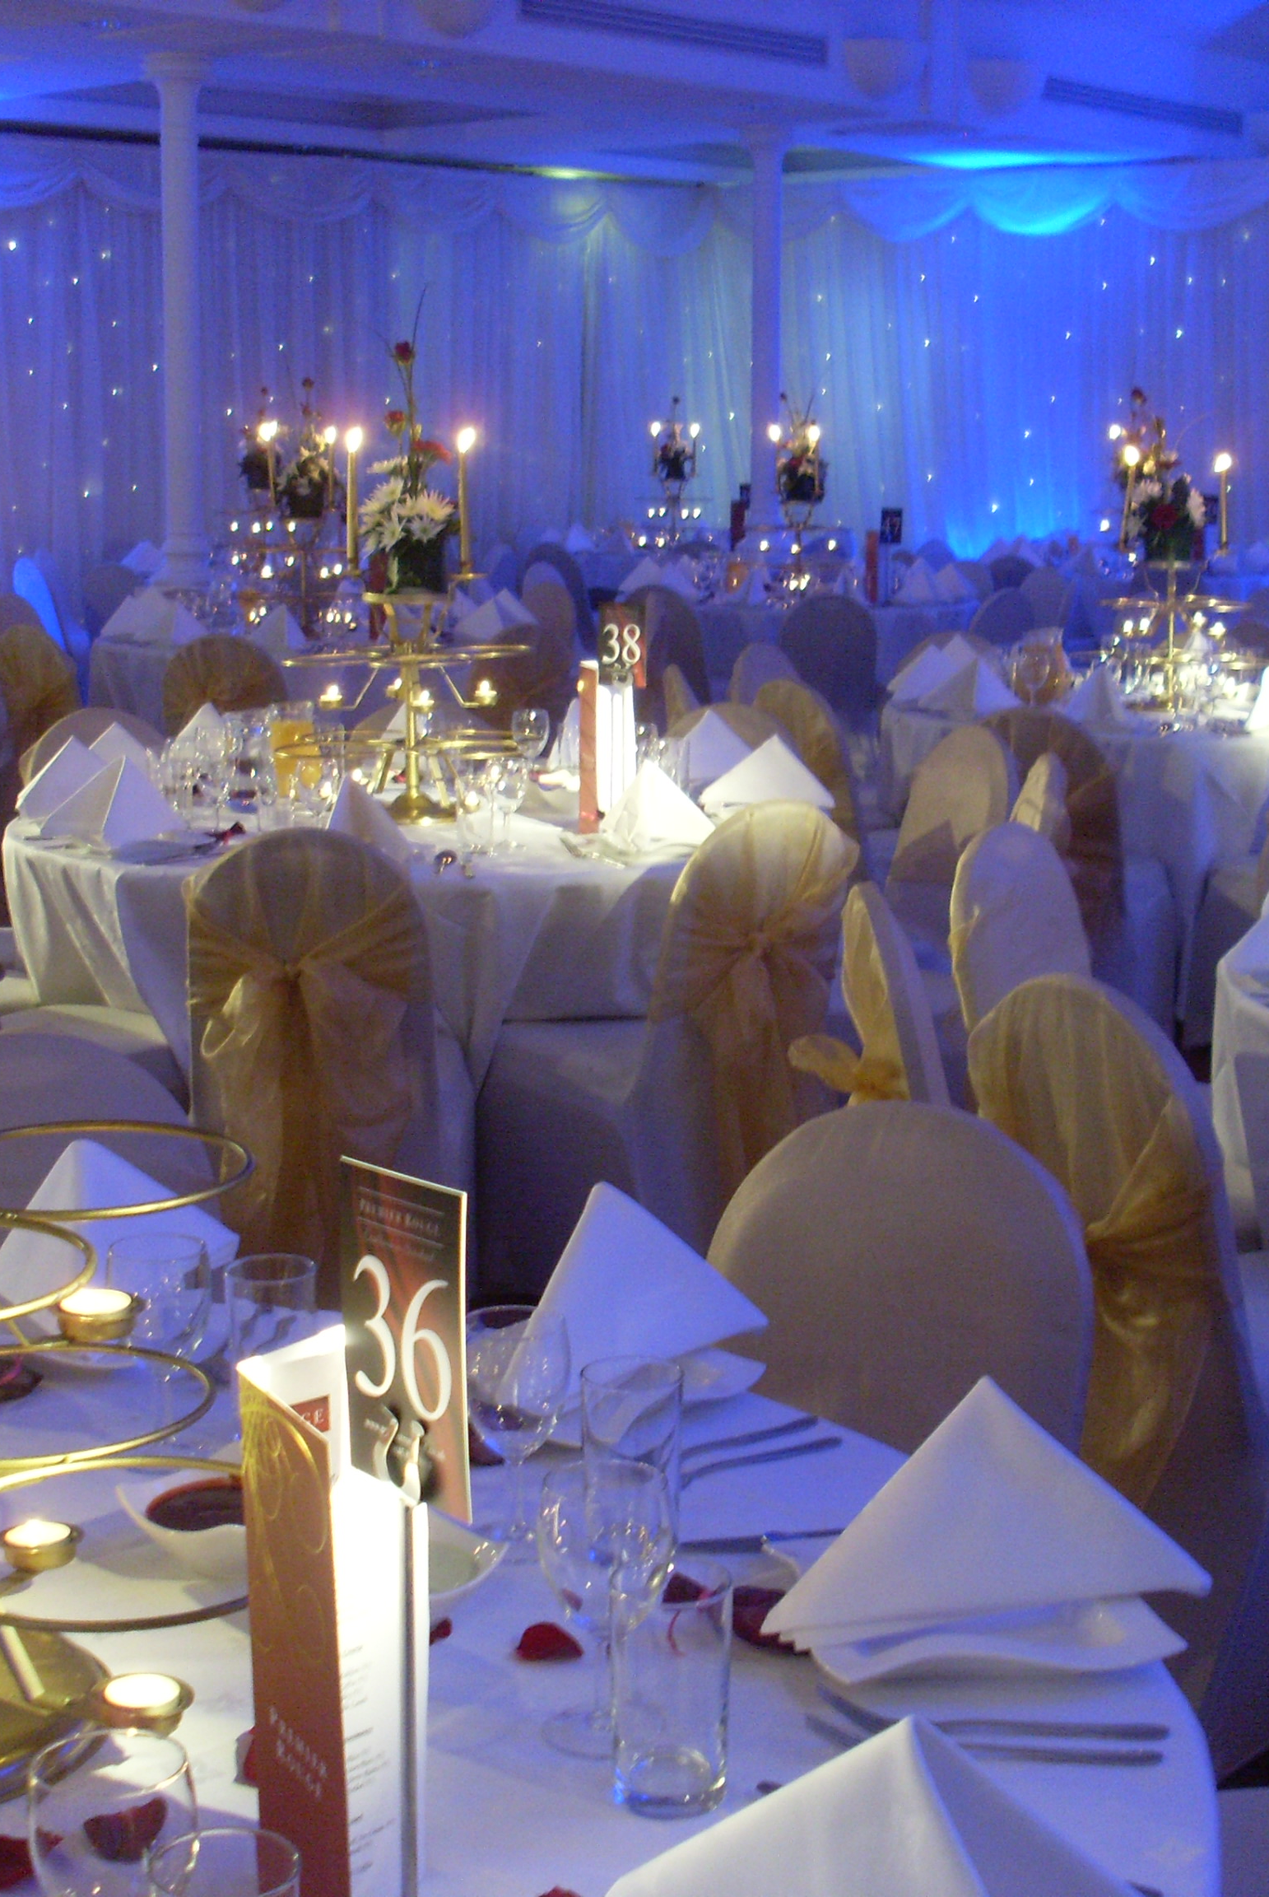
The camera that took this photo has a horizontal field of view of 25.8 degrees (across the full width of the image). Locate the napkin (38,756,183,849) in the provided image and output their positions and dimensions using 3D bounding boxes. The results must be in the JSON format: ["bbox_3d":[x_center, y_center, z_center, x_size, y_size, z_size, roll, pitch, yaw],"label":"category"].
[{"bbox_3d":[-1.020,-0.313,5.626,0.207,0.147,0.288,8,13,38],"label":"napkin"}]

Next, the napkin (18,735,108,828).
[{"bbox_3d":[-1.136,-0.363,5.733,0.288,0.142,0.214,-3,11,-18],"label":"napkin"}]

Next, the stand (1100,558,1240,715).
[{"bbox_3d":[1.640,-0.955,8.444,0.530,0.480,0.530,0,10,0],"label":"stand"}]

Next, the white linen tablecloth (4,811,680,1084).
[{"bbox_3d":[-0.495,0.073,6.132,1.720,0.740,1.720,0,10,0],"label":"white linen tablecloth"}]

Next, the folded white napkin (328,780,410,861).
[{"bbox_3d":[-0.528,-0.245,5.122,0.175,0.141,0.283,-3,11,-16],"label":"folded white napkin"}]

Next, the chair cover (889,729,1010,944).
[{"bbox_3d":[0.556,-0.043,6.384,0.530,0.910,0.430,-5,12,-27],"label":"chair cover"}]

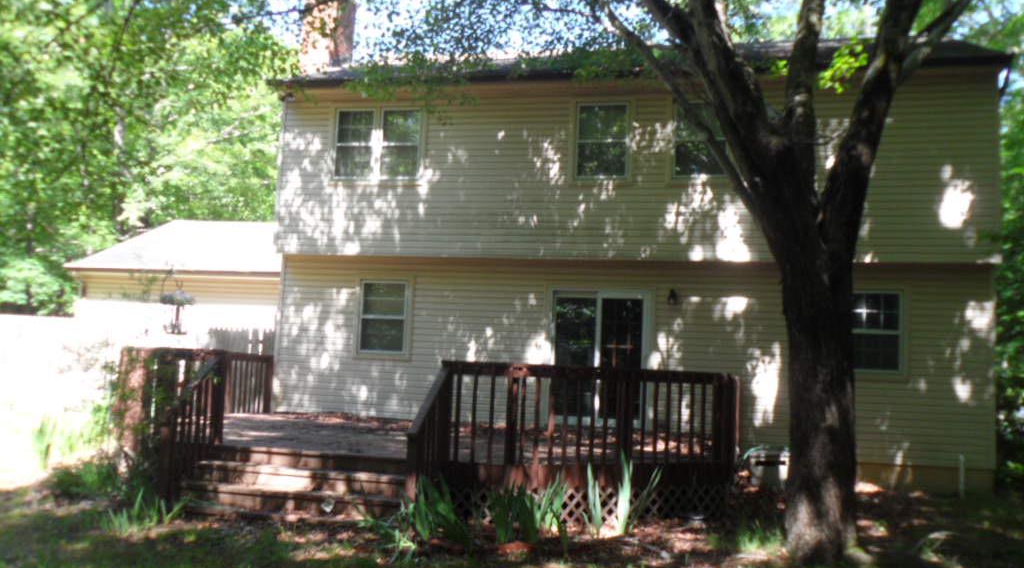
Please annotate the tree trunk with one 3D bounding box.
[{"bbox_3d":[2.710,1.070,8.053,0.640,2.580,0.640,1,-4,13],"label":"tree trunk"}]

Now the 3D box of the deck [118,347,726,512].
[{"bbox_3d":[-0.835,1.713,11.420,7.150,1.520,5.280,1,-4,13],"label":"deck"}]

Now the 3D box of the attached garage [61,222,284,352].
[{"bbox_3d":[-5.476,0.650,22.434,6.750,4.440,7.200,1,-4,13],"label":"attached garage"}]

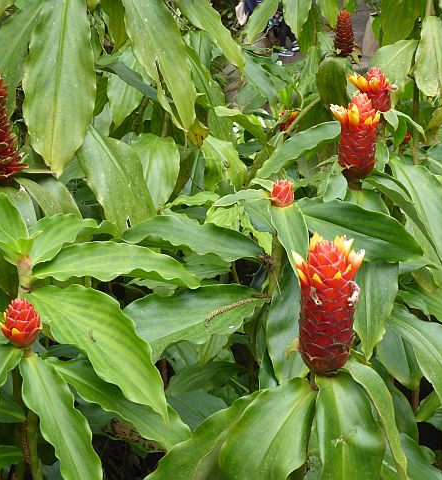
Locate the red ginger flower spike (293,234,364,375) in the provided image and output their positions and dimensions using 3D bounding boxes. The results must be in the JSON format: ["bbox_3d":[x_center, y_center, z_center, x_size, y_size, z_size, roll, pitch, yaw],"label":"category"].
[{"bbox_3d":[0.121,0.073,1.250,0.077,0.150,0.077,3,17,-1],"label":"red ginger flower spike"}]

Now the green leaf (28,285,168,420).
[{"bbox_3d":[-0.127,0.114,1.170,0.075,0.040,0.225,-30,55,-34],"label":"green leaf"}]

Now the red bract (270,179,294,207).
[{"bbox_3d":[0.089,-0.069,1.620,0.034,0.041,0.034,0,15,0],"label":"red bract"}]

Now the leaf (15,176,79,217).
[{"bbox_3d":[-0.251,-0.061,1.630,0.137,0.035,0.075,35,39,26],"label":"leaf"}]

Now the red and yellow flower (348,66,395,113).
[{"bbox_3d":[0.295,-0.292,2.150,0.085,0.083,0.068,0,15,0],"label":"red and yellow flower"}]

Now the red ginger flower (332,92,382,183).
[{"bbox_3d":[0.215,-0.162,1.750,0.073,0.138,0.073,3,17,-1],"label":"red ginger flower"}]

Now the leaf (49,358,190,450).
[{"bbox_3d":[-0.121,0.192,1.345,0.186,0.035,0.060,29,36,3],"label":"leaf"}]

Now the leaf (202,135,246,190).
[{"bbox_3d":[0.005,-0.151,2.160,0.080,0.035,0.145,-18,55,-14],"label":"leaf"}]

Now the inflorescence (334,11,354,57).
[{"bbox_3d":[0.298,-0.503,2.700,0.050,0.115,0.050,0,17,0],"label":"inflorescence"}]

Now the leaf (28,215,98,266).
[{"bbox_3d":[-0.202,0.001,1.410,0.102,0.030,0.050,-32,53,11],"label":"leaf"}]

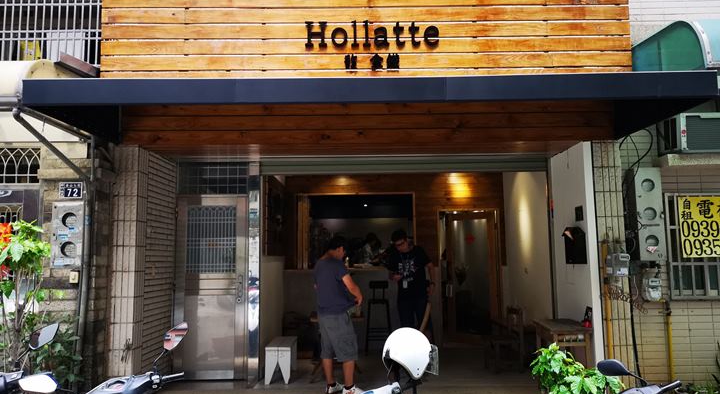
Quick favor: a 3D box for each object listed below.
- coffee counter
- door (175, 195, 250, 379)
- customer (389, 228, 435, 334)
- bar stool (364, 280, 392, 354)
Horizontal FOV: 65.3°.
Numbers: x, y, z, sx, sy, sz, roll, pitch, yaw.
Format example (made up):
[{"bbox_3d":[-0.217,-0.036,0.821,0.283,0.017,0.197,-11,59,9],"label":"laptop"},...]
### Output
[{"bbox_3d":[-0.194,1.810,9.075,2.044,1.263,0.550,-1,-6,0],"label":"coffee counter"},{"bbox_3d":[-1.694,1.014,6.439,0.844,2.082,0.100,-1,-6,0],"label":"door"},{"bbox_3d":[0.606,1.281,6.749,0.520,1.781,0.400,-3,-7,17],"label":"customer"},{"bbox_3d":[0.276,1.826,8.530,0.420,1.101,0.420,-1,-6,0],"label":"bar stool"}]

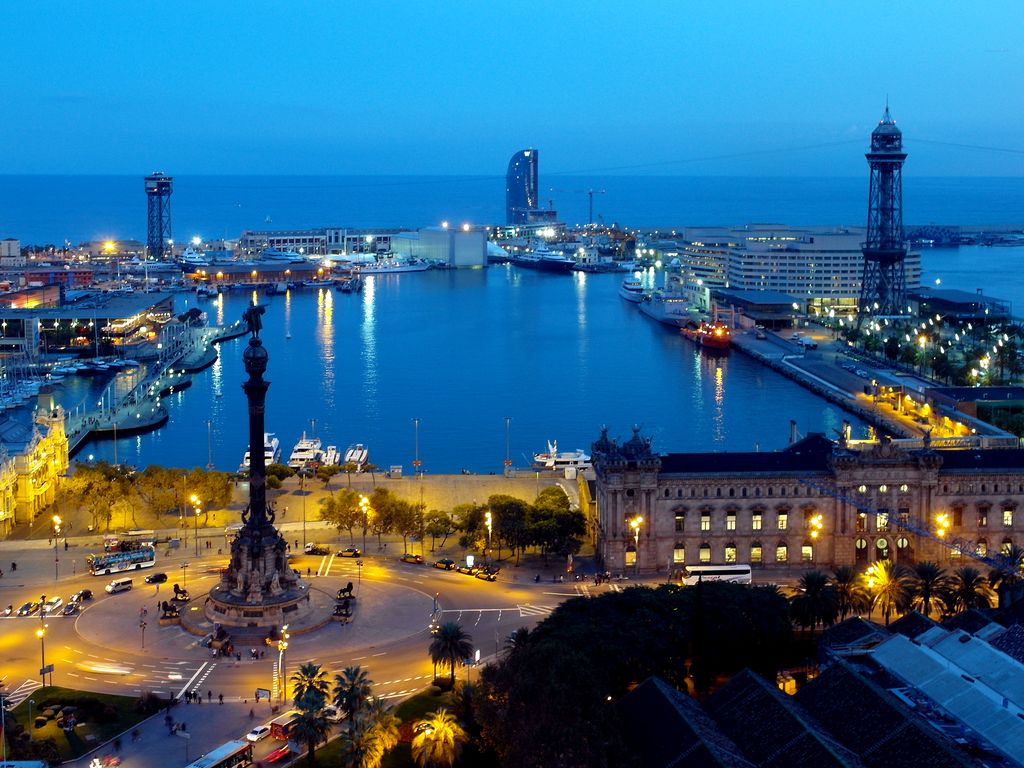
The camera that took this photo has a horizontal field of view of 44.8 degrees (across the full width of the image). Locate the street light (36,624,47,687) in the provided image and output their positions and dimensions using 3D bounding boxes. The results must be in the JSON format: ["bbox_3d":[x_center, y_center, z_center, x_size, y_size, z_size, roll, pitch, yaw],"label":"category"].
[{"bbox_3d":[-72.340,41.820,191.220,1.100,10.200,1.300,5,11,28],"label":"street light"}]

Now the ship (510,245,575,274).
[{"bbox_3d":[26.760,-105.690,1033.520,14.000,20.000,88.000,-5,11,-28],"label":"ship"}]

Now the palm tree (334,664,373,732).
[{"bbox_3d":[-23.689,47.137,184.125,6.205,11.524,6.205,0,10,0],"label":"palm tree"}]

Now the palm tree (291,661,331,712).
[{"bbox_3d":[-28.480,46.230,174.390,6.000,15.380,6.000,0,10,0],"label":"palm tree"}]

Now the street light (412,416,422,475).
[{"bbox_3d":[-24.650,16.410,324.770,2.500,15.700,0.800,-1,10,-6],"label":"street light"}]

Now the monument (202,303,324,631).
[{"bbox_3d":[-48.166,14.295,234.734,22.655,58.903,22.655,0,10,0],"label":"monument"}]

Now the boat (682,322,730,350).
[{"bbox_3d":[97.130,-27.940,627.300,13.500,12.000,54.000,0,10,-4],"label":"boat"}]

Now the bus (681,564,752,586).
[{"bbox_3d":[39.380,37.120,239.510,12.900,3.600,2.550,-1,10,-4],"label":"bus"}]

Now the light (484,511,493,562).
[{"bbox_3d":[-4.880,32.530,263.110,1.600,12.300,1.600,0,10,0],"label":"light"}]

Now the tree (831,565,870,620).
[{"bbox_3d":[63.369,39.115,231.633,7.092,11.229,7.092,0,10,0],"label":"tree"}]

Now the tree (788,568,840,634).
[{"bbox_3d":[55.341,39.605,227.044,8.373,11.820,8.373,0,10,0],"label":"tree"}]

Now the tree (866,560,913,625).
[{"bbox_3d":[68.930,38.460,226.260,8.600,13.520,8.600,0,10,0],"label":"tree"}]

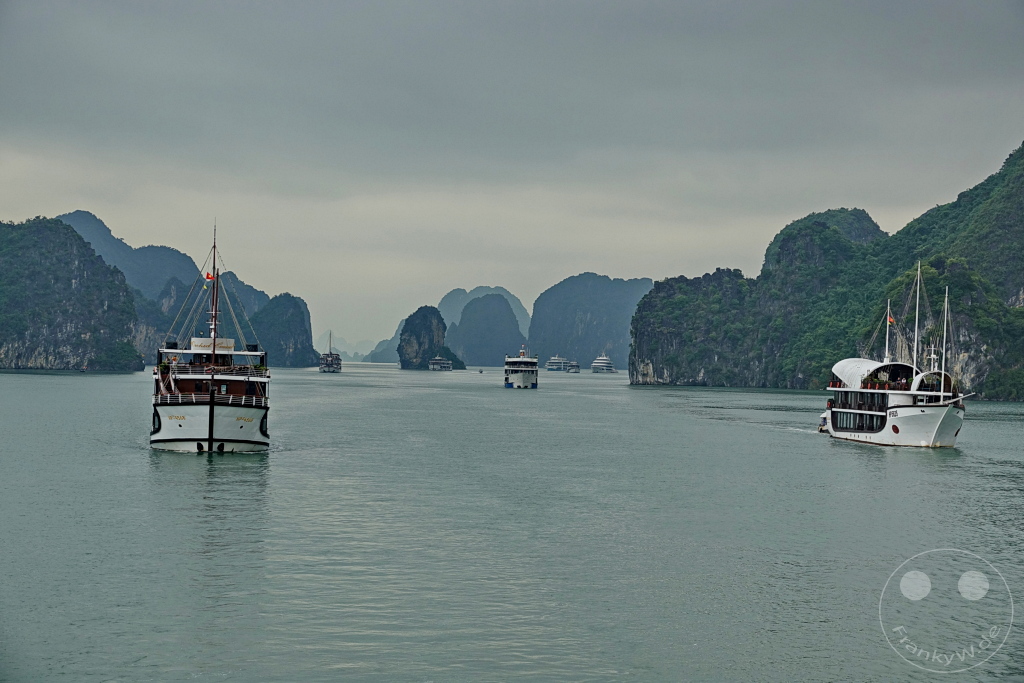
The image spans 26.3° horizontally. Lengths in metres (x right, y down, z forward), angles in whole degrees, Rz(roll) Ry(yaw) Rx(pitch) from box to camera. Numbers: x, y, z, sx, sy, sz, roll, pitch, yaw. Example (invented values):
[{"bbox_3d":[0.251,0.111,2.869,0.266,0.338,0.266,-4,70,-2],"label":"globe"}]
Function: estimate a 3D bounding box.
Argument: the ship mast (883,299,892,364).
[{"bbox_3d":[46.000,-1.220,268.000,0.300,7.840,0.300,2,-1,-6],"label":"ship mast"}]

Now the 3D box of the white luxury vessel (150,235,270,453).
[{"bbox_3d":[-29.240,-0.290,214.650,11.000,20.600,40.000,1,-1,-8],"label":"white luxury vessel"}]

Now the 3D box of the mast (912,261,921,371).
[{"bbox_3d":[47.540,-2.670,257.000,0.250,13.560,0.250,3,-1,-6],"label":"mast"}]

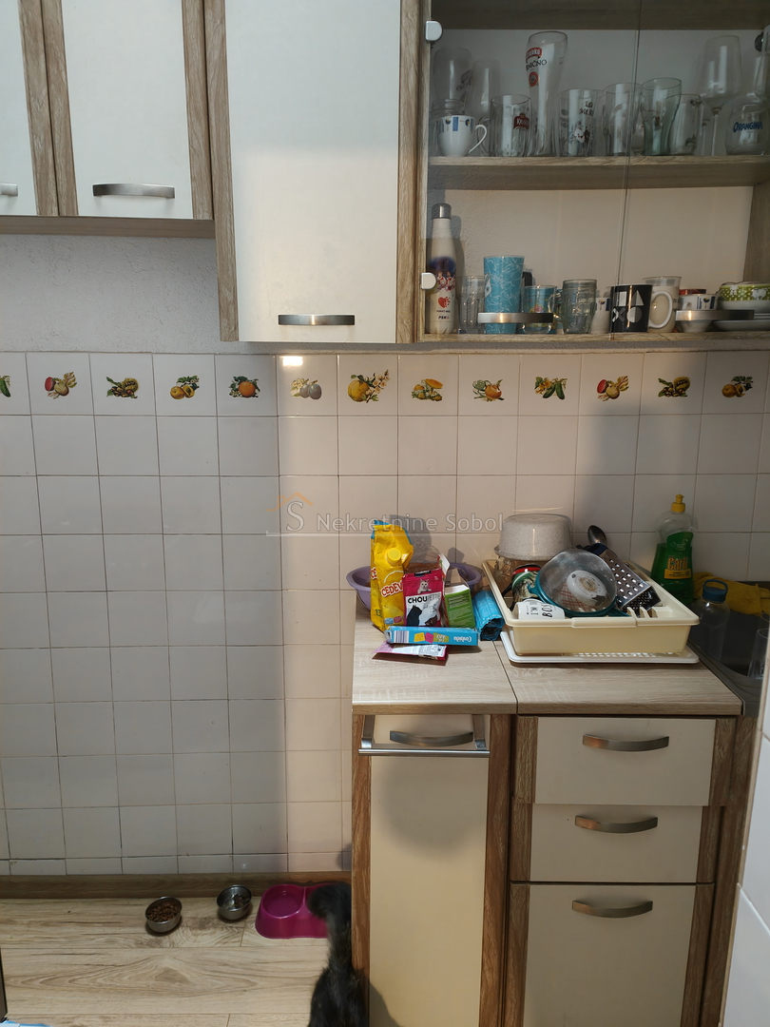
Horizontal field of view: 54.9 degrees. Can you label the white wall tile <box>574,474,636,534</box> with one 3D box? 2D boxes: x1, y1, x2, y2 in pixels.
[{"bbox_3d":[0.564,-0.024,1.905,0.150,0.150,0.009,0,11,-1],"label":"white wall tile"}]

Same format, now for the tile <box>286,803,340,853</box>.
[{"bbox_3d":[-0.194,0.878,2.075,0.150,0.150,0.008,0,10,-1],"label":"tile"}]

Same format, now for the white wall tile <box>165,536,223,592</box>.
[{"bbox_3d":[-0.496,0.128,1.928,0.150,0.150,0.009,0,10,-1],"label":"white wall tile"}]

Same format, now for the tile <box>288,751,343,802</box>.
[{"bbox_3d":[-0.195,0.732,2.063,0.150,0.150,0.008,0,11,-1],"label":"tile"}]

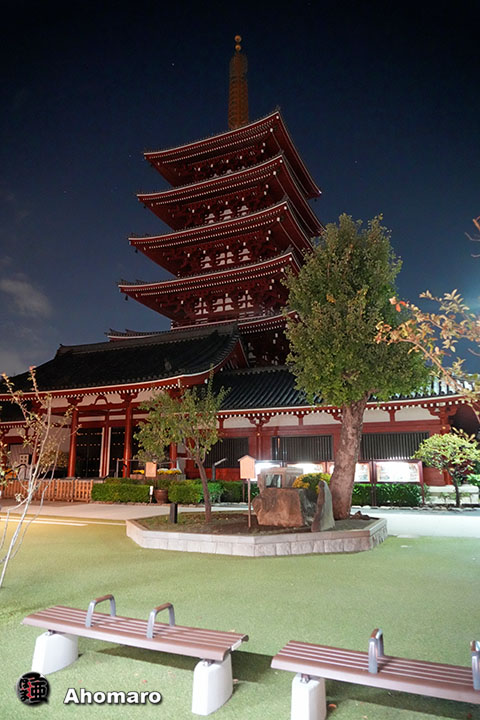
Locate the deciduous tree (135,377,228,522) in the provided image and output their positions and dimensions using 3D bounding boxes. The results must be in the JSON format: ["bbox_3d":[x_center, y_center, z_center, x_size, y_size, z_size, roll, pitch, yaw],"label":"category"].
[{"bbox_3d":[-1.397,2.091,11.366,2.150,3.360,1.950,0,-12,0],"label":"deciduous tree"}]

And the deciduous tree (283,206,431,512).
[{"bbox_3d":[3.121,0.045,12.987,3.750,8.135,3.600,-5,-13,23],"label":"deciduous tree"}]

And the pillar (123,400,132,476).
[{"bbox_3d":[-6.058,4.243,25.891,0.370,4.130,0.370,-6,-13,24],"label":"pillar"}]

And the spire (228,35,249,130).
[{"bbox_3d":[-0.173,-33.214,57.779,2.400,14.241,2.400,0,-12,0],"label":"spire"}]

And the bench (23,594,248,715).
[{"bbox_3d":[-0.895,2.266,3.872,1.924,0.580,0.399,-5,-13,23],"label":"bench"}]

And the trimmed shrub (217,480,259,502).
[{"bbox_3d":[0.005,5.390,19.686,1.700,0.860,0.850,-4,-13,20],"label":"trimmed shrub"}]

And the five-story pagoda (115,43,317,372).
[{"bbox_3d":[-0.091,-15.135,54.246,19.200,50.800,19.200,-6,-13,24],"label":"five-story pagoda"}]

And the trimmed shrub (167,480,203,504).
[{"bbox_3d":[-2.130,5.301,19.215,1.250,0.840,0.800,-4,-13,20],"label":"trimmed shrub"}]

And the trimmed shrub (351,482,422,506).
[{"bbox_3d":[5.494,5.093,18.332,2.850,0.850,0.900,-4,-13,19],"label":"trimmed shrub"}]

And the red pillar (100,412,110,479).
[{"bbox_3d":[-8.710,5.573,31.260,0.360,4.105,0.360,-5,-13,23],"label":"red pillar"}]

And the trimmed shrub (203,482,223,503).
[{"bbox_3d":[-1.215,5.834,21.203,0.850,0.821,0.800,-3,-12,12],"label":"trimmed shrub"}]

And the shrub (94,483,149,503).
[{"bbox_3d":[-5.185,5.939,21.588,2.689,0.790,0.800,-3,-12,13],"label":"shrub"}]

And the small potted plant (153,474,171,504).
[{"bbox_3d":[-3.341,5.533,20.544,0.720,1.146,0.720,0,-12,0],"label":"small potted plant"}]

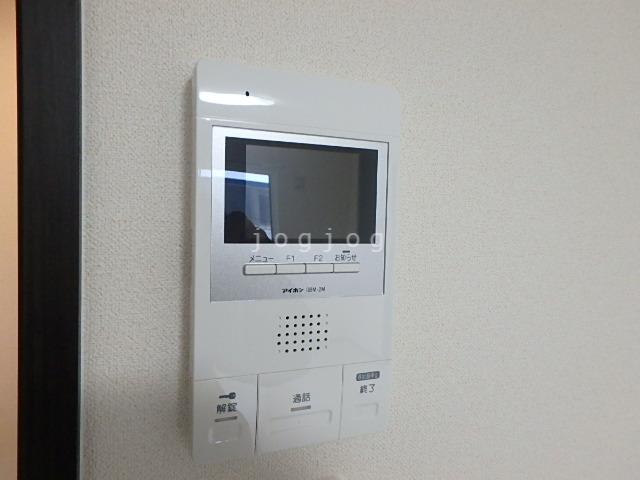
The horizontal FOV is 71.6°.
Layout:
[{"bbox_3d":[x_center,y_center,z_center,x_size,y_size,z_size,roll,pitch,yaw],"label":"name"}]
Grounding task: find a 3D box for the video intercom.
[{"bbox_3d":[-0.015,0.014,0.278,0.125,0.223,0.028,0,4,-21],"label":"video intercom"}]

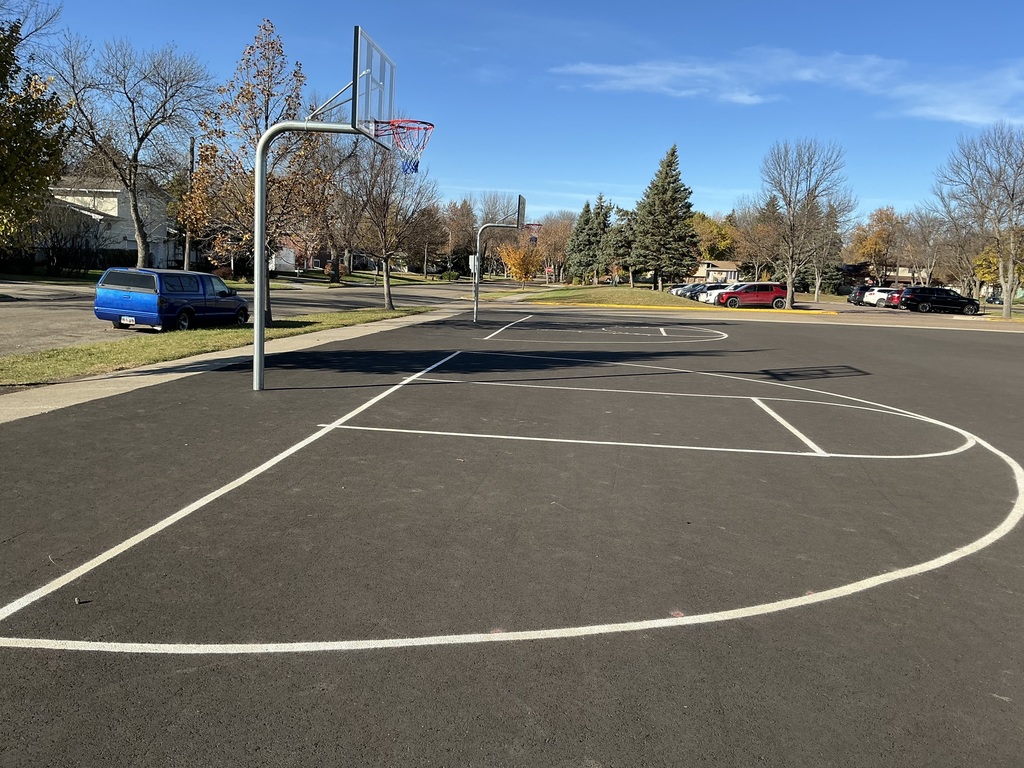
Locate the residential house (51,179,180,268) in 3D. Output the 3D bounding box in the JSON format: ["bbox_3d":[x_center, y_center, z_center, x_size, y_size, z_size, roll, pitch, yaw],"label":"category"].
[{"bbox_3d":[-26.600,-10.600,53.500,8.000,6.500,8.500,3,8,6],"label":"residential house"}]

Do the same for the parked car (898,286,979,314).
[{"bbox_3d":[32.720,-6.424,63.500,5.450,1.880,2.020,3,7,6],"label":"parked car"}]

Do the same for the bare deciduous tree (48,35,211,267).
[{"bbox_3d":[-21.242,-12.856,46.000,8.600,13.000,8.400,3,8,6],"label":"bare deciduous tree"}]

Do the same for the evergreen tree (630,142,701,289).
[{"bbox_3d":[14.826,-16.081,80.000,6.800,14.100,6.800,3,8,6],"label":"evergreen tree"}]

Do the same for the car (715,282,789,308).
[{"bbox_3d":[16.750,-6.030,56.700,5.180,1.790,2.000,3,8,4],"label":"car"}]

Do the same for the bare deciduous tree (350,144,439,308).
[{"bbox_3d":[-4.402,-5.971,31.300,3.300,6.300,3.300,3,8,6],"label":"bare deciduous tree"}]

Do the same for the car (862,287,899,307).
[{"bbox_3d":[33.897,-7.631,73.500,4.900,1.740,1.930,3,7,5],"label":"car"}]

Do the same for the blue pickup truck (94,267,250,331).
[{"bbox_3d":[-9.050,-2.380,22.800,1.780,1.600,5.150,4,8,9],"label":"blue pickup truck"}]

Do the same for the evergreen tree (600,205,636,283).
[{"bbox_3d":[11.409,-13.894,84.000,4.600,8.200,4.600,3,7,0],"label":"evergreen tree"}]

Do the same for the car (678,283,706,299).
[{"bbox_3d":[16.292,-7.459,68.500,4.650,1.620,1.860,3,7,0],"label":"car"}]

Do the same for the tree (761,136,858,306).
[{"bbox_3d":[19.312,-10.495,54.500,6.200,11.100,6.200,3,7,0],"label":"tree"}]

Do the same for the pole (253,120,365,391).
[{"bbox_3d":[-2.333,-1.427,9.530,1.320,3.090,0.120,3,8,5],"label":"pole"}]

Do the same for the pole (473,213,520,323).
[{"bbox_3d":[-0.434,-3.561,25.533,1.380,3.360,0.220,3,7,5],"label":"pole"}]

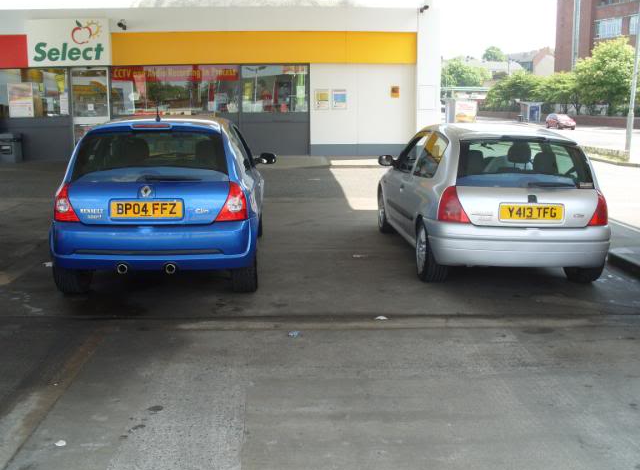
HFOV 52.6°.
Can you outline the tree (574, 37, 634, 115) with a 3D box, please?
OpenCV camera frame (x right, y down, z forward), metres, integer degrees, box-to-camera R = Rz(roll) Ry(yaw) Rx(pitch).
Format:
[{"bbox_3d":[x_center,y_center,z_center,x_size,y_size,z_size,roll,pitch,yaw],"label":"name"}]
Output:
[{"bbox_3d":[29.068,-15.554,66.000,6.233,8.533,6.233,0,11,0],"label":"tree"}]

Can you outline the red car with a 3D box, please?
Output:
[{"bbox_3d":[21.638,-10.187,58.119,1.670,1.440,3.900,1,11,3],"label":"red car"}]

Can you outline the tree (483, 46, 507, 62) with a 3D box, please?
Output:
[{"bbox_3d":[56.630,-57.279,210.000,8.184,8.209,8.184,0,11,0],"label":"tree"}]

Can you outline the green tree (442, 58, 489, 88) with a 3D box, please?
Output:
[{"bbox_3d":[29.937,-31.398,135.000,10.928,10.960,10.928,0,11,0],"label":"green tree"}]

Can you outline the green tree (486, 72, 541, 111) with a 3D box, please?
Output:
[{"bbox_3d":[28.407,-20.333,95.000,8.259,6.856,8.259,0,11,0],"label":"green tree"}]

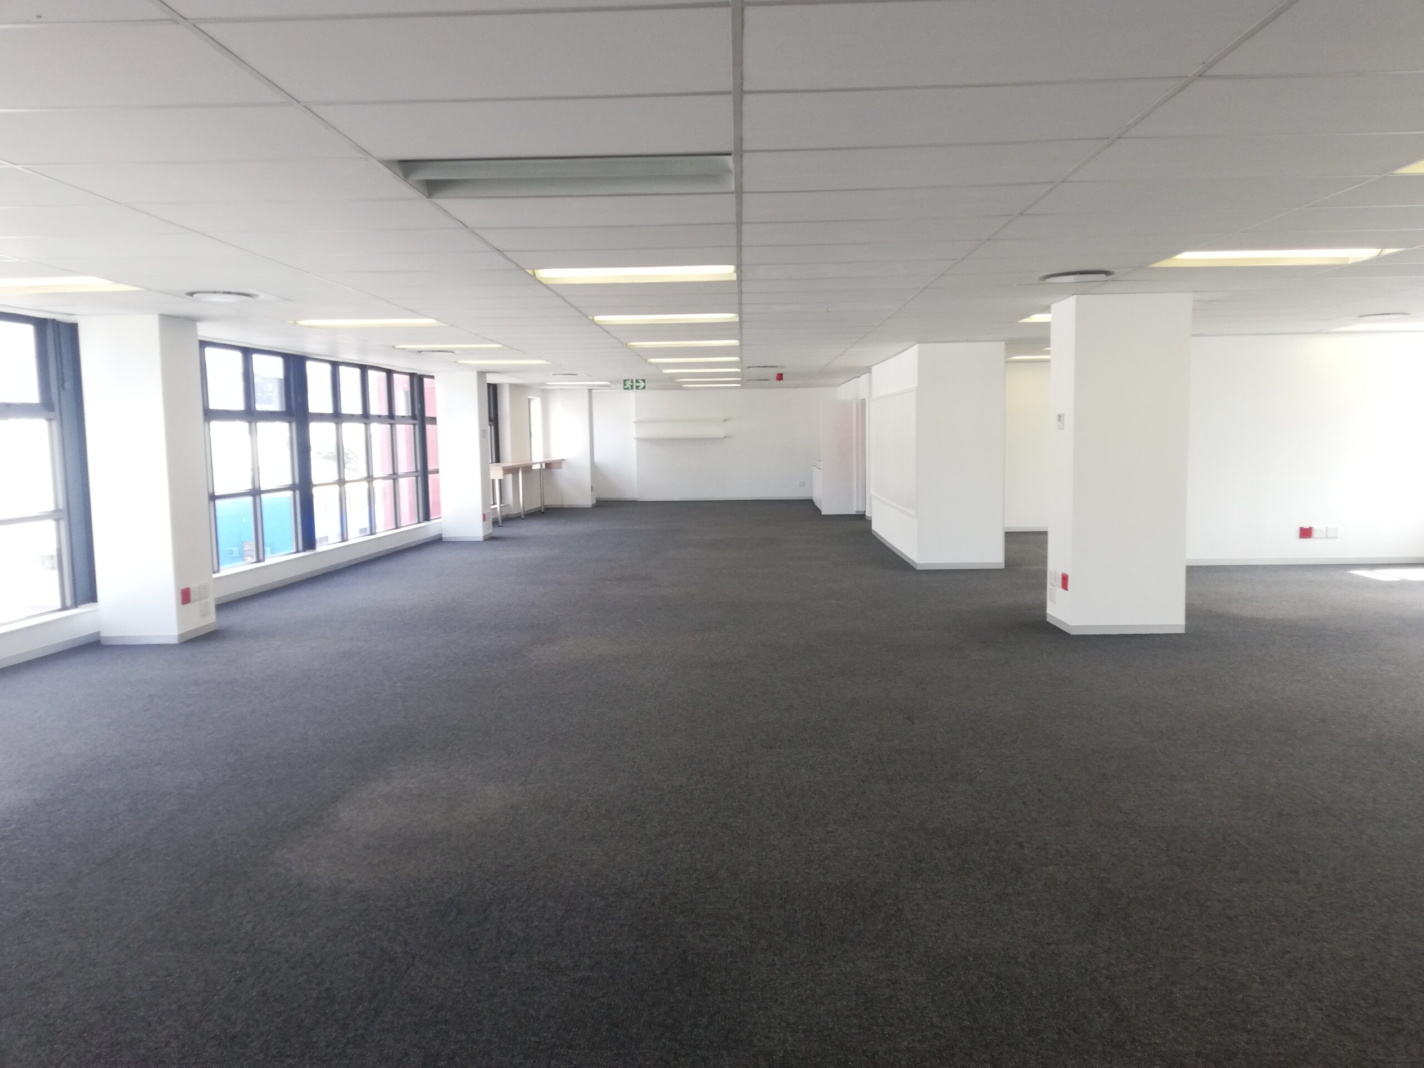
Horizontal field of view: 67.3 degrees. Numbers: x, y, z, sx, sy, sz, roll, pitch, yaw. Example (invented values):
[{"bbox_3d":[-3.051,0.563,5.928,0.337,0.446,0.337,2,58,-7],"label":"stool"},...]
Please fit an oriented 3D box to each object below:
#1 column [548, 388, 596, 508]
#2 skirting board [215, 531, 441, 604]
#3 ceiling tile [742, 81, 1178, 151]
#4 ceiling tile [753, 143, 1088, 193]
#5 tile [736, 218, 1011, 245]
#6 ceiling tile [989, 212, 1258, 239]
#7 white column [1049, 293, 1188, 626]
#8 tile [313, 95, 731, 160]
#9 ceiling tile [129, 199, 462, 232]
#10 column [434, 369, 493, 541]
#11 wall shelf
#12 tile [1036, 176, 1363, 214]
[{"bbox_3d":[-2.925,-1.753,22.082,0.900,2.407,0.570,-1,5,2],"label":"column"},{"bbox_3d":[-4.337,0.323,12.826,0.020,0.075,6.650,-1,5,4],"label":"skirting board"},{"bbox_3d":[0.679,-1.230,3.164,1.175,0.020,0.575,-1,5,2],"label":"ceiling tile"},{"bbox_3d":[0.700,-1.296,3.761,1.195,0.025,0.595,-1,5,2],"label":"ceiling tile"},{"bbox_3d":[0.737,-1.409,4.955,1.195,0.025,0.595,-1,5,2],"label":"tile"},{"bbox_3d":[1.936,-1.426,4.916,1.195,0.025,0.595,-1,5,2],"label":"ceiling tile"},{"bbox_3d":[2.982,-0.505,7.887,0.815,2.410,0.595,-1,5,2],"label":"white column"},{"bbox_3d":[-0.520,-1.213,3.202,1.175,0.020,0.575,-1,5,2],"label":"tile"},{"bbox_3d":[-1.680,-1.318,4.436,1.195,0.025,0.595,-1,5,2],"label":"ceiling tile"},{"bbox_3d":[-3.576,-1.117,15.499,0.580,2.407,0.580,-1,5,2],"label":"column"},{"bbox_3d":[-0.685,-2.237,22.950,2.000,0.460,0.280,-1,5,2],"label":"wall shelf"},{"bbox_3d":[1.918,-1.369,4.319,1.195,0.025,0.595,-1,5,2],"label":"tile"}]

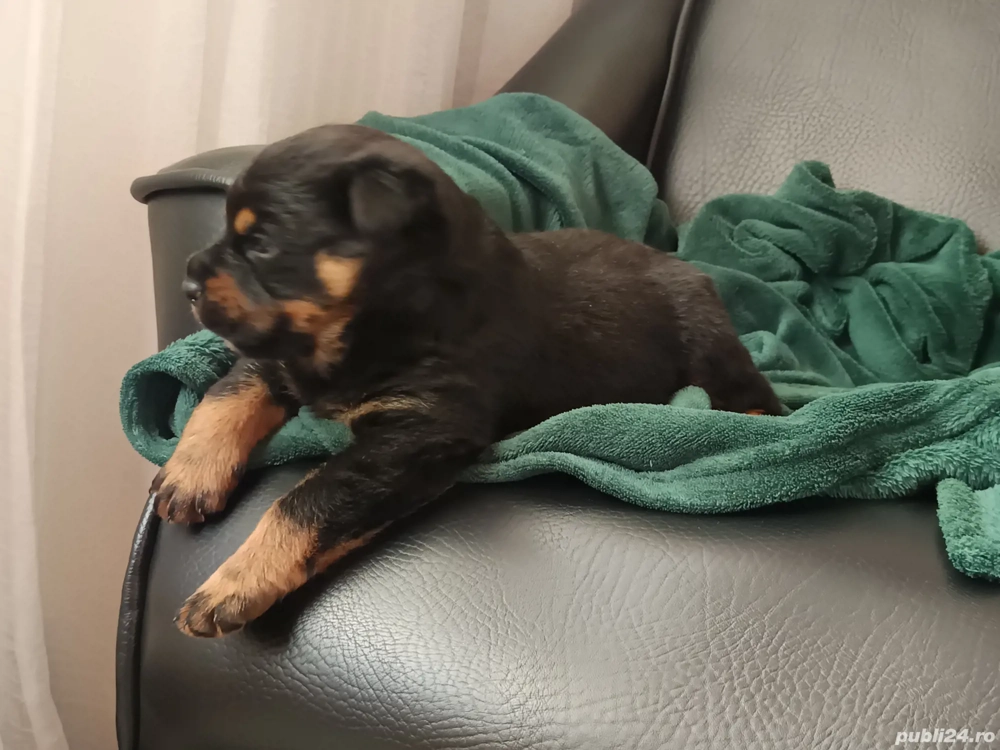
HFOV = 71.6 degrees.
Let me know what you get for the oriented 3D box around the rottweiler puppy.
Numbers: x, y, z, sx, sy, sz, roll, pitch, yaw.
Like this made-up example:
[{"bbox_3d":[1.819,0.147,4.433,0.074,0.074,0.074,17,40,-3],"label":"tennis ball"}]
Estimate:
[{"bbox_3d":[-0.004,-0.026,0.458,0.417,0.265,0.163,-7,15,-29],"label":"rottweiler puppy"}]

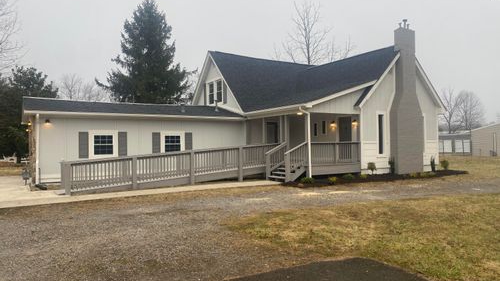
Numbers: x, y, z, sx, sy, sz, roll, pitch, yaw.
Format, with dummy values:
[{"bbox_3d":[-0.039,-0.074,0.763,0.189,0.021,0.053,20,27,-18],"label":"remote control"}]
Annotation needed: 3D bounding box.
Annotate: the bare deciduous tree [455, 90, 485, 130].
[{"bbox_3d":[34.059,-3.089,58.000,4.500,9.577,4.500,0,0,0],"label":"bare deciduous tree"}]

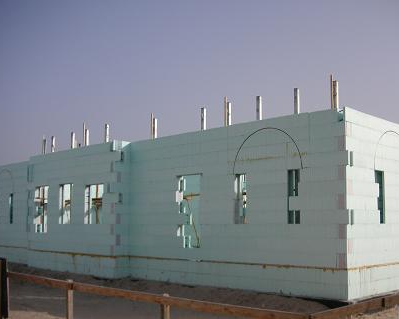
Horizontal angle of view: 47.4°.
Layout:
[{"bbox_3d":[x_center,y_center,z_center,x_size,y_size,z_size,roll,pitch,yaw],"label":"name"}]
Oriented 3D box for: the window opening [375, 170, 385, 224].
[{"bbox_3d":[4.020,0.880,10.416,0.260,1.220,0.520,-7,-10,44],"label":"window opening"}]

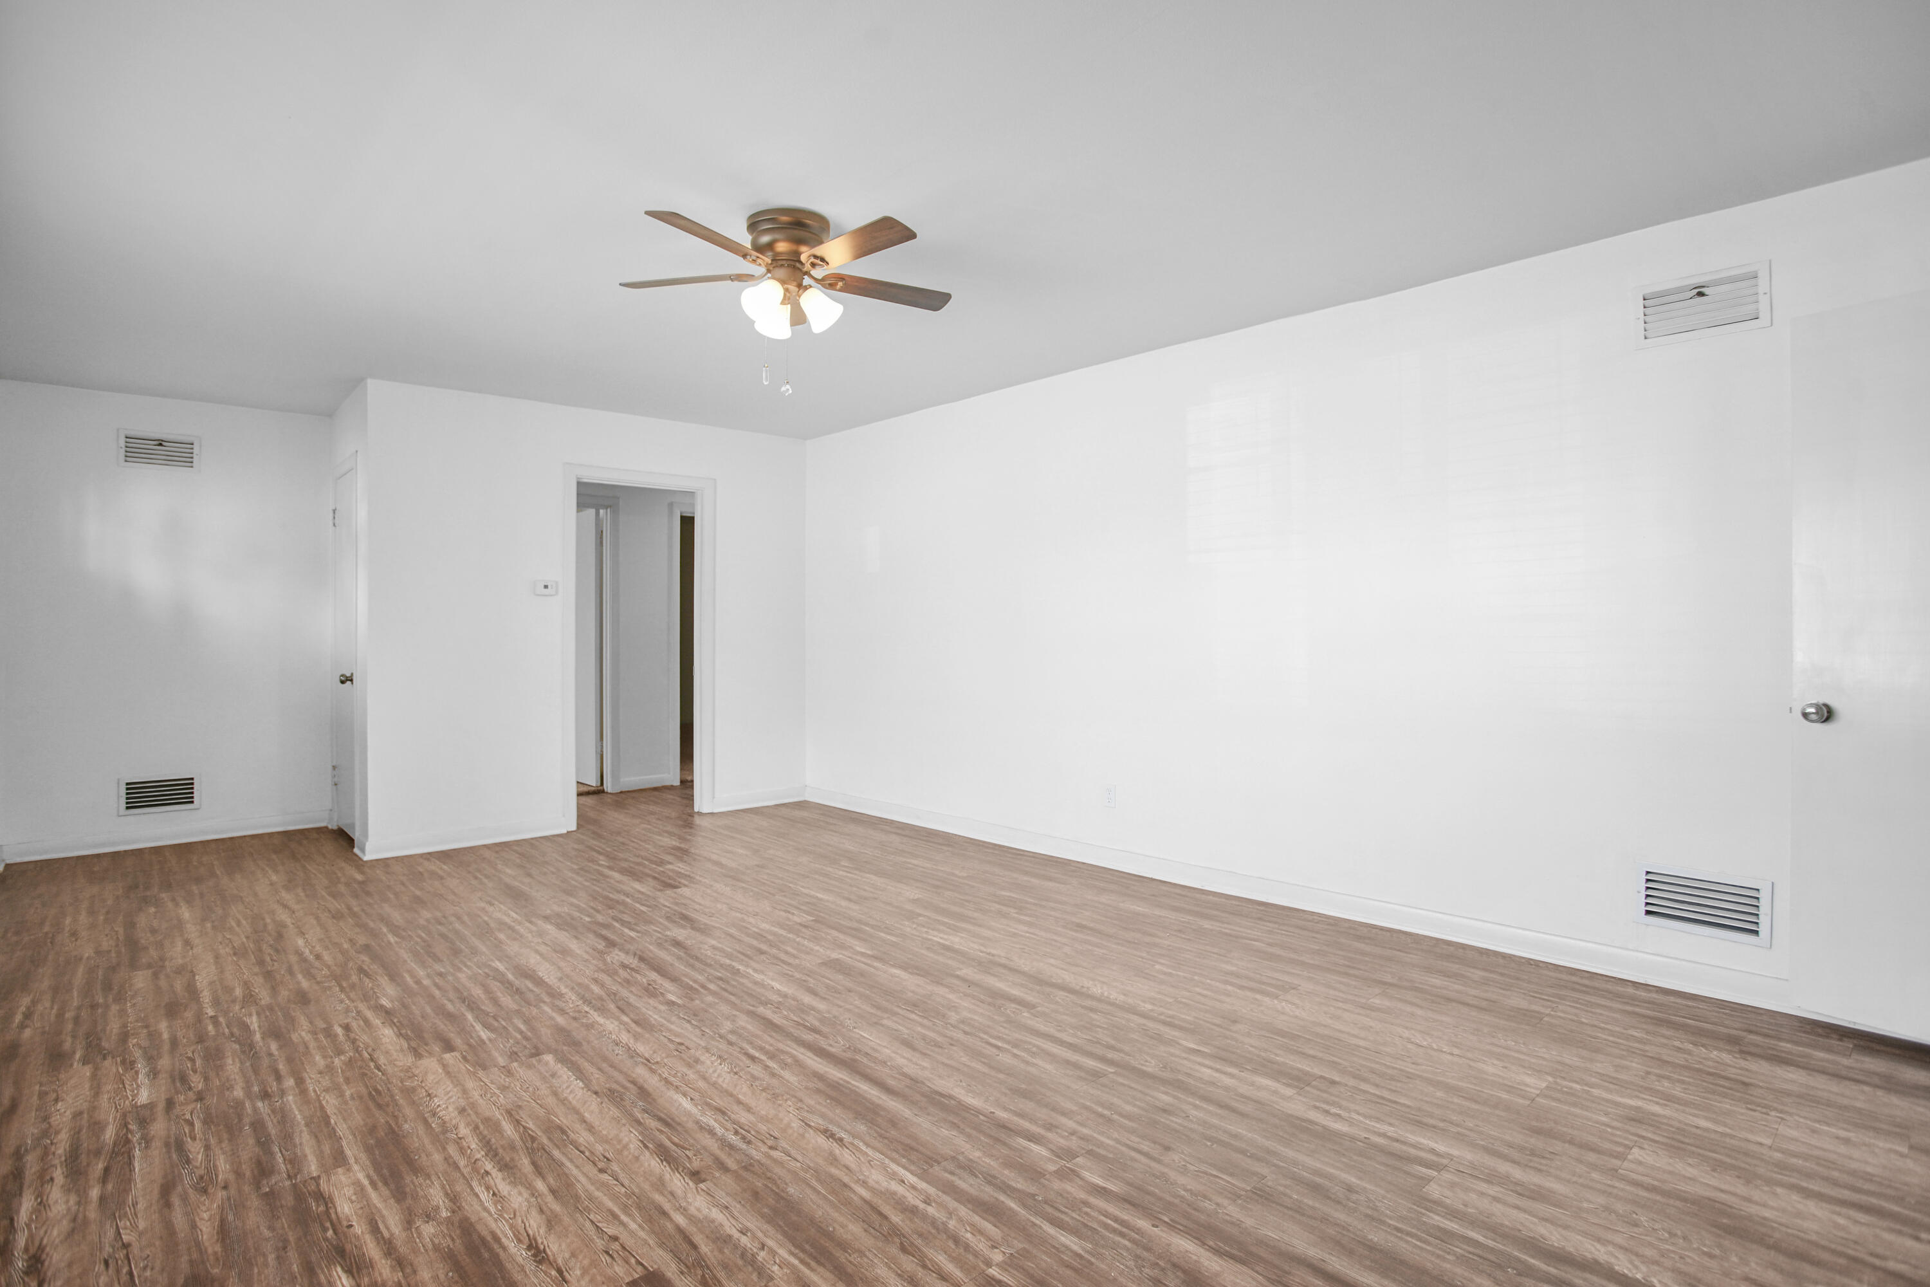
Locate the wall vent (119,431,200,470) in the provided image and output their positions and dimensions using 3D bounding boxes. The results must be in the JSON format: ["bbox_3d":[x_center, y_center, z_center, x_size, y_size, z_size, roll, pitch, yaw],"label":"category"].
[{"bbox_3d":[-4.411,-1.052,4.996,0.345,0.200,0.025,-1,1,-39],"label":"wall vent"}]

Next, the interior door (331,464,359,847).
[{"bbox_3d":[-3.489,0.060,5.167,0.045,2.020,0.630,-1,1,-43],"label":"interior door"}]

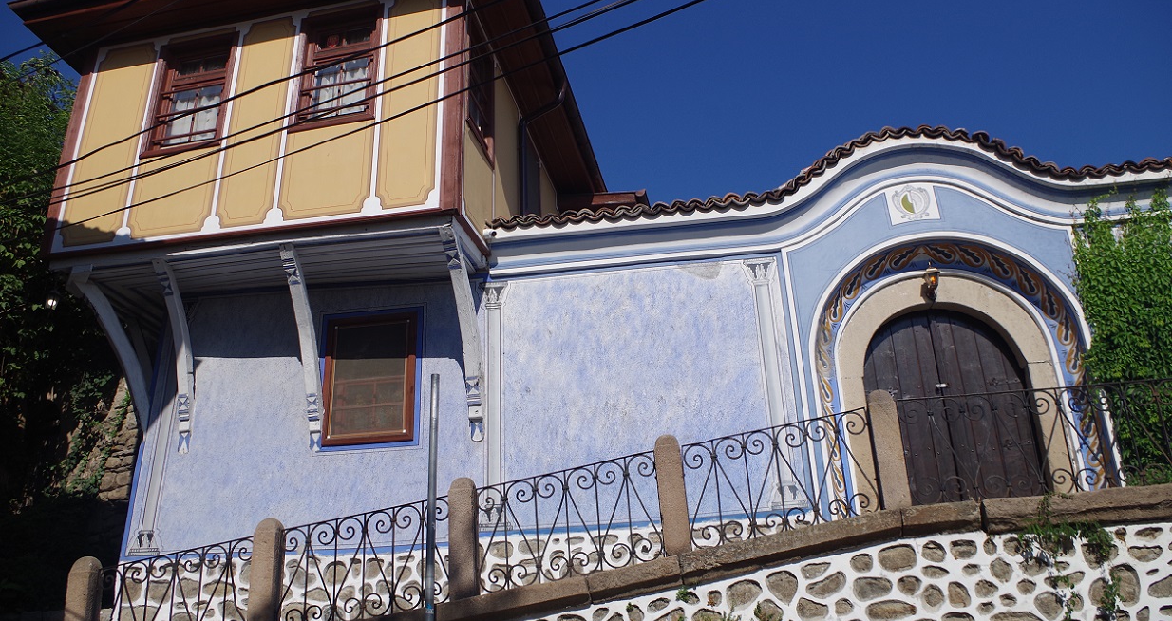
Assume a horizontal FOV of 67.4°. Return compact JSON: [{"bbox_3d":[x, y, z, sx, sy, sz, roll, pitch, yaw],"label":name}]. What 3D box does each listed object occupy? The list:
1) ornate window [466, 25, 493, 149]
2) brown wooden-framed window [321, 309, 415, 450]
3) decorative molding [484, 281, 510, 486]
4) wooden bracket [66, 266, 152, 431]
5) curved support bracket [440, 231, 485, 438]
[{"bbox_3d":[-1.154,-2.502,9.730,0.100,1.520,0.870,-6,-22,10],"label":"ornate window"},{"bbox_3d":[-2.169,0.658,8.857,0.960,1.370,0.100,-5,-22,6],"label":"brown wooden-framed window"},{"bbox_3d":[-0.891,0.772,8.646,0.260,2.360,0.090,-5,-22,6],"label":"decorative molding"},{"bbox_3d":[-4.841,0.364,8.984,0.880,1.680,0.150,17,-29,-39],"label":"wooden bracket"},{"bbox_3d":[-1.178,0.216,8.472,0.150,1.900,0.860,-5,-22,6],"label":"curved support bracket"}]

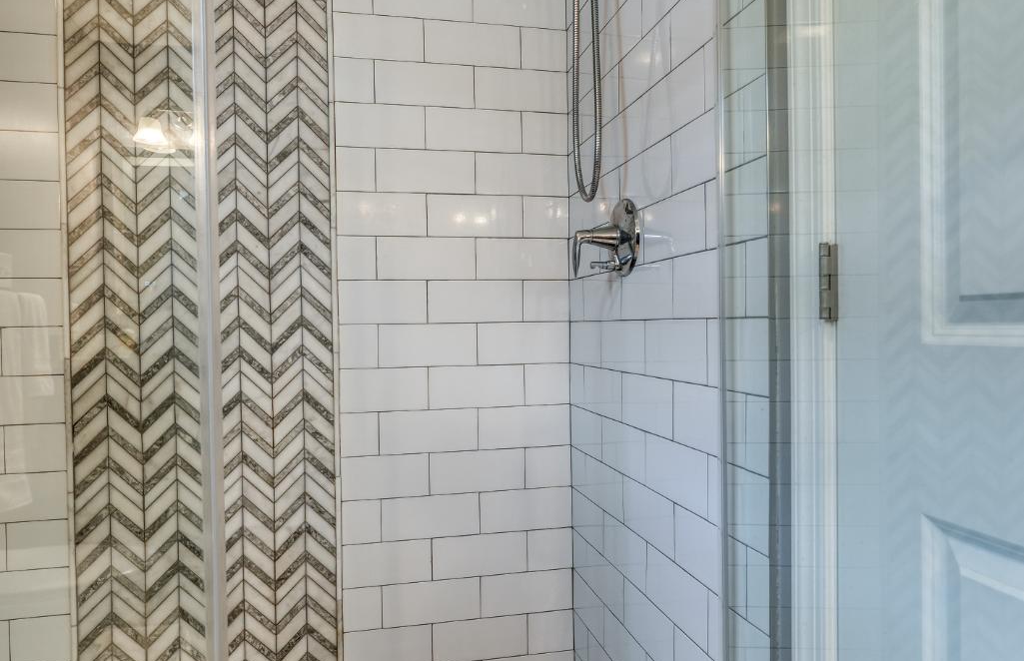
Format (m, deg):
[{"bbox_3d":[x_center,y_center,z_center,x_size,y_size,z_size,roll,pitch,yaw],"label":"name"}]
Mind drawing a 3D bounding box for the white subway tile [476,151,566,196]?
[{"bbox_3d":[0.027,-0.410,1.805,0.250,0.109,0.010,-1,1,-12],"label":"white subway tile"}]

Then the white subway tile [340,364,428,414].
[{"bbox_3d":[-0.313,0.145,1.687,0.214,0.106,0.009,-1,1,-12],"label":"white subway tile"}]

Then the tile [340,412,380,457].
[{"bbox_3d":[-0.374,0.256,1.684,0.089,0.106,0.010,-1,1,-12],"label":"tile"}]

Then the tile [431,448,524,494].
[{"bbox_3d":[-0.083,0.348,1.692,0.238,0.103,0.009,-1,1,-12],"label":"tile"}]

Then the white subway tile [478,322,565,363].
[{"bbox_3d":[0.030,0.031,1.712,0.237,0.103,0.009,-1,1,-12],"label":"white subway tile"}]

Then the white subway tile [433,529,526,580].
[{"bbox_3d":[-0.080,0.558,1.695,0.238,0.103,0.009,-1,1,-12],"label":"white subway tile"}]

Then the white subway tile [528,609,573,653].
[{"bbox_3d":[0.098,0.765,1.735,0.117,0.103,0.009,-1,1,-12],"label":"white subway tile"}]

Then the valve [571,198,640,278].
[{"bbox_3d":[0.179,-0.189,1.398,0.112,0.159,0.162,-1,1,-13],"label":"valve"}]

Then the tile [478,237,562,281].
[{"bbox_3d":[0.028,-0.184,1.767,0.243,0.106,0.010,-1,1,-12],"label":"tile"}]

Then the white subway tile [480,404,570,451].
[{"bbox_3d":[0.035,0.256,1.813,0.250,0.109,0.010,-1,1,-12],"label":"white subway tile"}]

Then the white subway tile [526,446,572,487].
[{"bbox_3d":[0.096,0.357,1.786,0.119,0.106,0.010,-1,1,-12],"label":"white subway tile"}]

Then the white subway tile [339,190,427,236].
[{"bbox_3d":[-0.311,-0.279,1.637,0.208,0.103,0.009,-1,1,-12],"label":"white subway tile"}]

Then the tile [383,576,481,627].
[{"bbox_3d":[-0.198,0.677,1.701,0.242,0.105,0.010,-1,1,-13],"label":"tile"}]

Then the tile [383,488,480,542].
[{"bbox_3d":[-0.209,0.481,1.763,0.252,0.109,0.010,-1,1,-12],"label":"tile"}]

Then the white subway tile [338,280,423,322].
[{"bbox_3d":[-0.316,-0.071,1.685,0.214,0.106,0.009,-1,1,-12],"label":"white subway tile"}]

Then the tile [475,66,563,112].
[{"bbox_3d":[0.024,-0.610,1.740,0.243,0.105,0.010,-1,1,-13],"label":"tile"}]

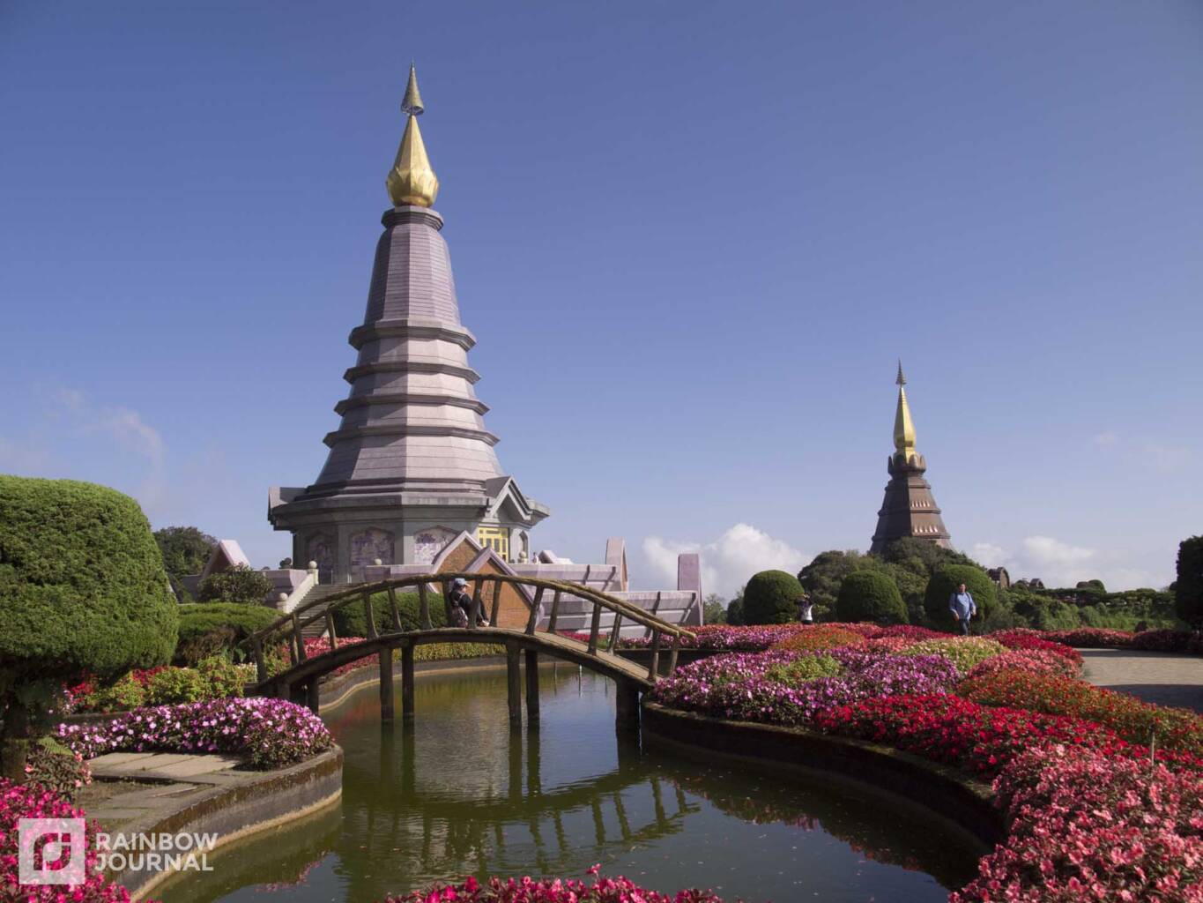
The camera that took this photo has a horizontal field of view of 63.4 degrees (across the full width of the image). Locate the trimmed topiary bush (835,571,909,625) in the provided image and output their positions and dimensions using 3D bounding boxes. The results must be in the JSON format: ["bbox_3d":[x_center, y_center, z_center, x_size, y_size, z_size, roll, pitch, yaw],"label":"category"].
[{"bbox_3d":[8.910,4.988,31.872,2.300,2.050,2.300,-3,-7,15],"label":"trimmed topiary bush"}]

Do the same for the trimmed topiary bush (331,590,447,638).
[{"bbox_3d":[-9.163,7.197,41.862,4.800,2.200,2.600,0,-7,-12],"label":"trimmed topiary bush"}]

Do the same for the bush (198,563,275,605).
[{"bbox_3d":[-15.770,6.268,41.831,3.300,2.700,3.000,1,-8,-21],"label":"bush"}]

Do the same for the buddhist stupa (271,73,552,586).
[{"bbox_3d":[-15.700,-11.201,80.712,23.000,44.500,23.000,-6,-9,34],"label":"buddhist stupa"}]

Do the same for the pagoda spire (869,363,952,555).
[{"bbox_3d":[71.405,3.438,227.930,23.000,49.000,23.000,-4,-8,17],"label":"pagoda spire"}]

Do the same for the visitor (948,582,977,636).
[{"bbox_3d":[8.822,4.024,23.592,0.620,1.720,0.420,-3,-7,11],"label":"visitor"}]

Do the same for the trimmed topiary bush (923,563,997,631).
[{"bbox_3d":[11.079,4.558,29.865,2.250,2.150,2.250,-4,-8,20],"label":"trimmed topiary bush"}]

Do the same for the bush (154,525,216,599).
[{"bbox_3d":[-31.614,9.330,73.530,6.000,7.500,6.000,2,-8,-23],"label":"bush"}]

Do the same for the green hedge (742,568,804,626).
[{"bbox_3d":[6.018,5.196,33.868,2.250,2.100,2.250,-3,-7,10],"label":"green hedge"}]

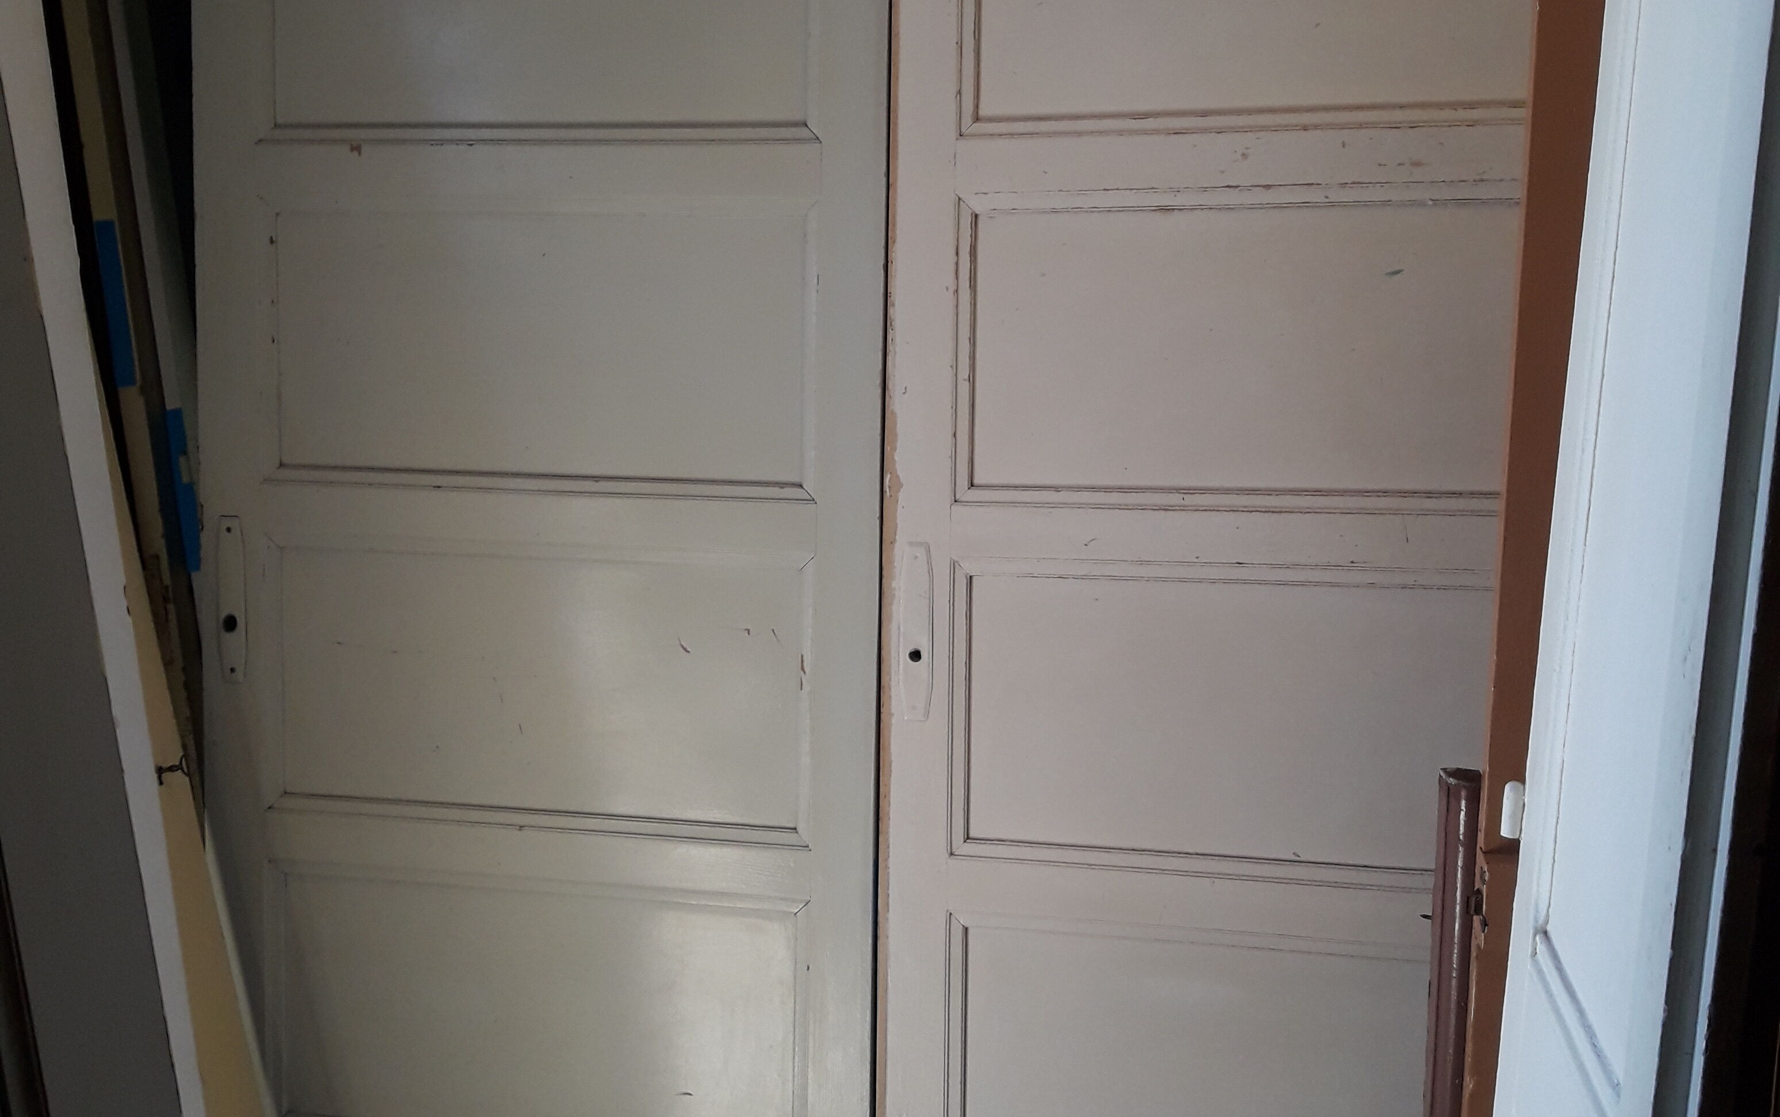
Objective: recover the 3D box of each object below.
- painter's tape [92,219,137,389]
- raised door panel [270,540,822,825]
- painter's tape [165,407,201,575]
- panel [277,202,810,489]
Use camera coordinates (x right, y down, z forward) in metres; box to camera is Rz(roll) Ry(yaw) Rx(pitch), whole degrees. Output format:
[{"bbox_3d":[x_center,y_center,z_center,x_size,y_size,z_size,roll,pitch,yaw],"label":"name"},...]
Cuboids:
[{"bbox_3d":[-0.927,-0.304,2.300,0.025,0.198,0.012,-2,9,14],"label":"painter's tape"},{"bbox_3d":[-0.404,0.144,2.188,0.638,0.299,0.022,2,6,14],"label":"raised door panel"},{"bbox_3d":[-0.880,-0.084,2.400,0.024,0.204,0.012,-3,9,14],"label":"painter's tape"},{"bbox_3d":[-0.397,-0.237,2.152,0.638,0.299,0.022,2,6,14],"label":"panel"}]

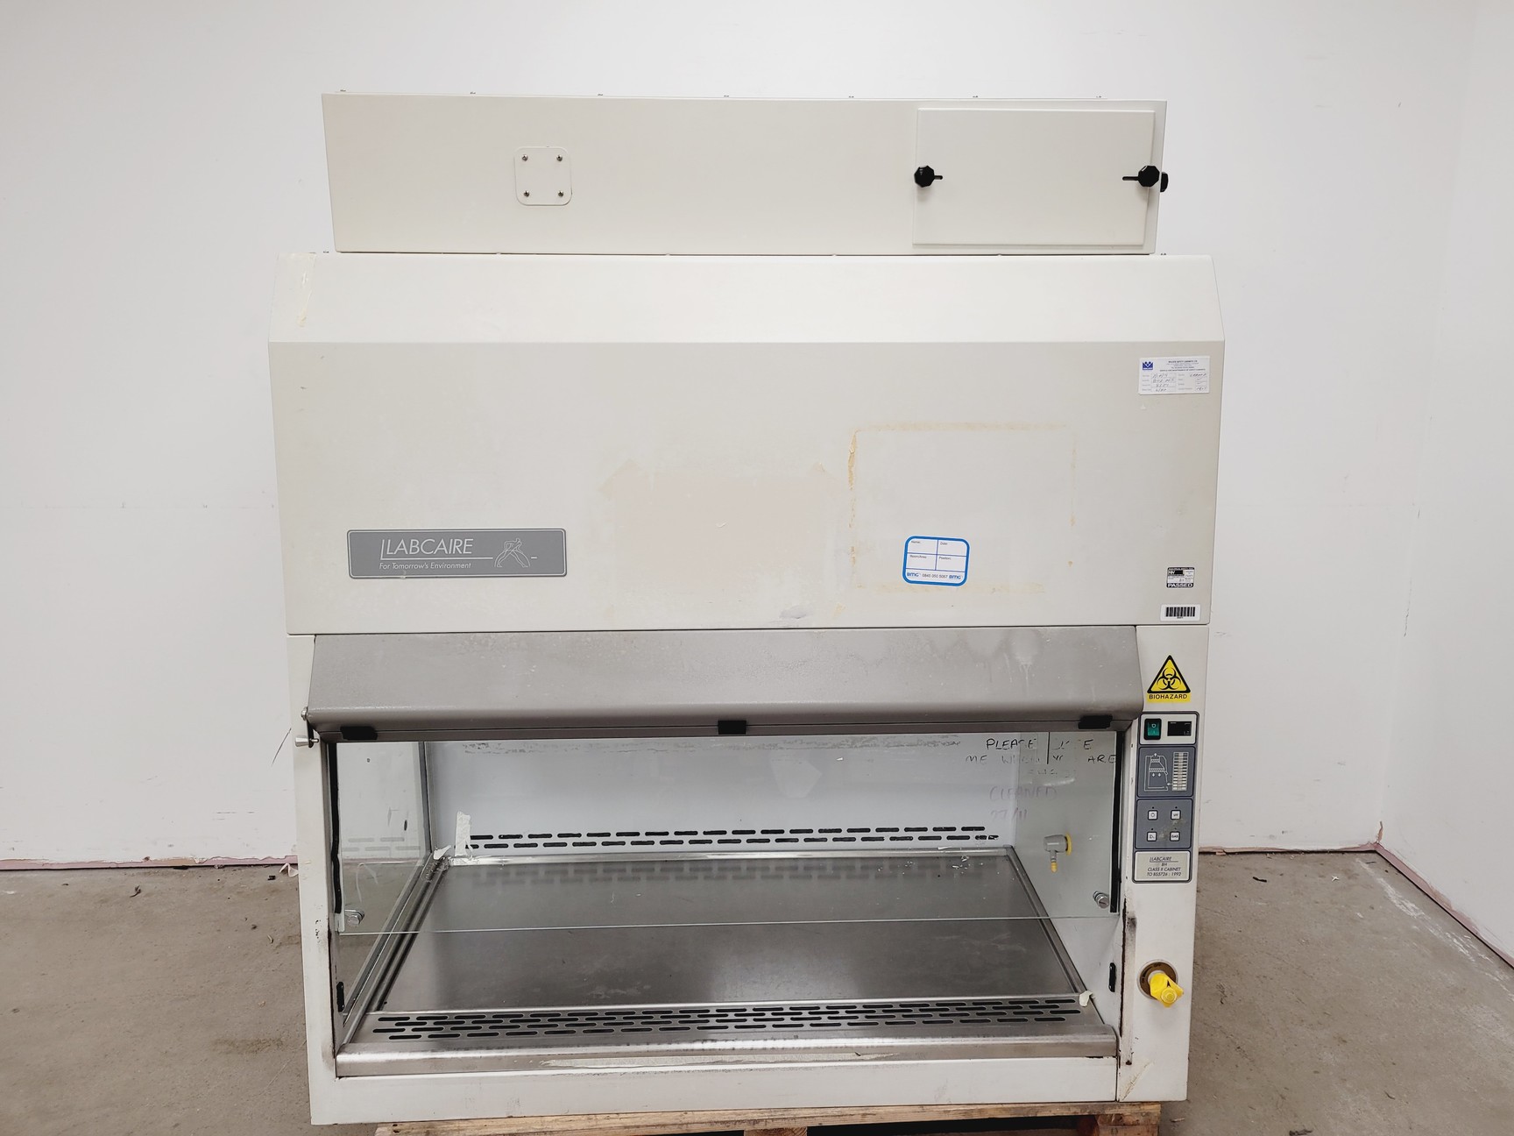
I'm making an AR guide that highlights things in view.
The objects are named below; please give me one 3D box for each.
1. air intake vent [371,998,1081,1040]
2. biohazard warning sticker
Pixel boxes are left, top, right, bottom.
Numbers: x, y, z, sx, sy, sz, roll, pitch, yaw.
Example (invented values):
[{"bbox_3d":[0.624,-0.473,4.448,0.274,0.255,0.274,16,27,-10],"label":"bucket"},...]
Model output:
[{"bbox_3d":[-0.042,0.722,1.823,1.131,0.008,0.060,-1,12,-2],"label":"air intake vent"},{"bbox_3d":[0.610,0.165,1.683,0.066,0.072,0.002,-1,7,-2],"label":"biohazard warning sticker"}]

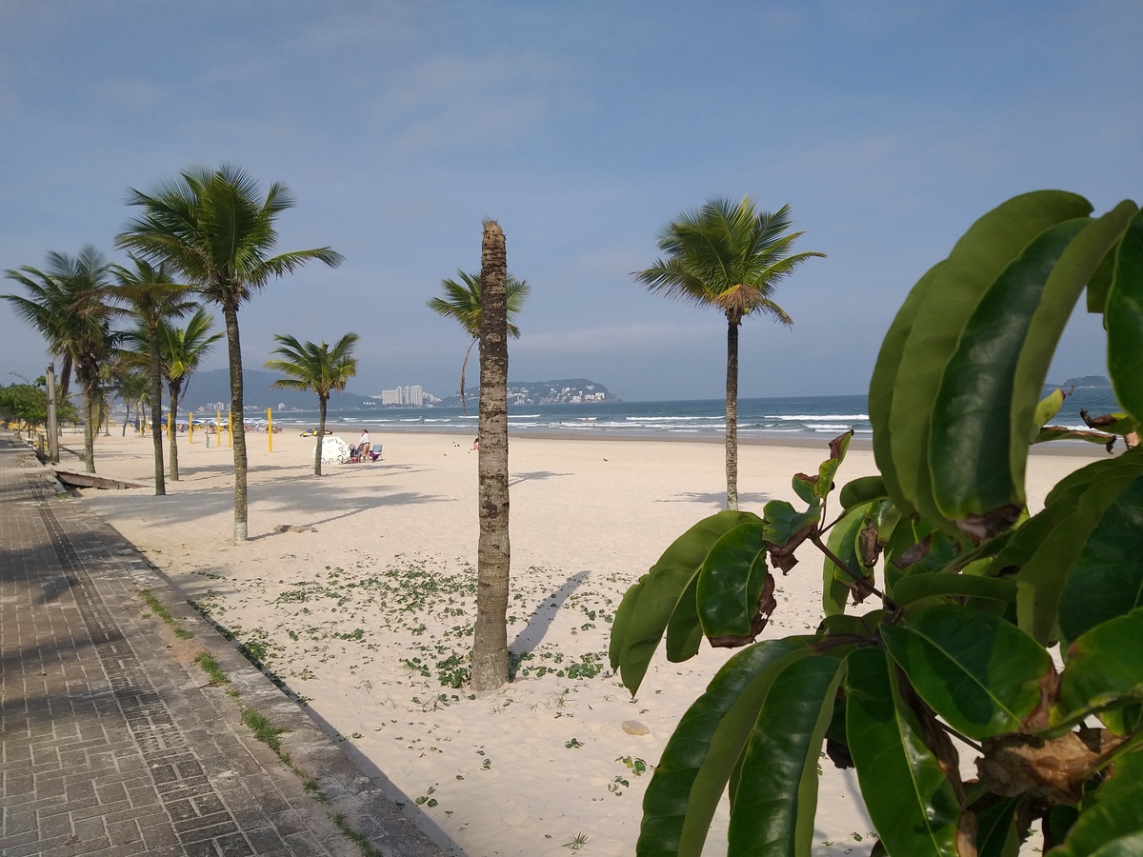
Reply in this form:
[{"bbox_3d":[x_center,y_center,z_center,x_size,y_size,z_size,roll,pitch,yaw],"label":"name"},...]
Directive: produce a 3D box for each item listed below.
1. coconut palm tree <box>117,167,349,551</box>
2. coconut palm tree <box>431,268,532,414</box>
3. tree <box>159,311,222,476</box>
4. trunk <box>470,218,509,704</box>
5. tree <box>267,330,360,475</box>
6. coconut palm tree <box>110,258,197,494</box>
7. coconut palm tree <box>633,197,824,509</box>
[{"bbox_3d":[-5.842,-1.298,14.863,3.900,6.470,3.600,-2,2,-21],"label":"coconut palm tree"},{"bbox_3d":[-2.509,-1.270,23.871,3.000,6.200,2.900,-2,2,-6],"label":"coconut palm tree"},{"bbox_3d":[-13.744,-1.173,29.766,3.600,5.920,3.500,-3,2,-25],"label":"tree"},{"bbox_3d":[-0.615,0.222,6.559,0.300,3.580,0.300,-2,2,-5],"label":"trunk"},{"bbox_3d":[-9.394,-0.866,31.480,3.500,5.130,3.400,-2,2,-17],"label":"tree"},{"bbox_3d":[-11.802,-1.466,24.257,3.300,6.640,3.200,-3,2,-26],"label":"coconut palm tree"},{"bbox_3d":[2.872,-1.101,15.377,3.500,6.060,3.400,-1,2,11],"label":"coconut palm tree"}]

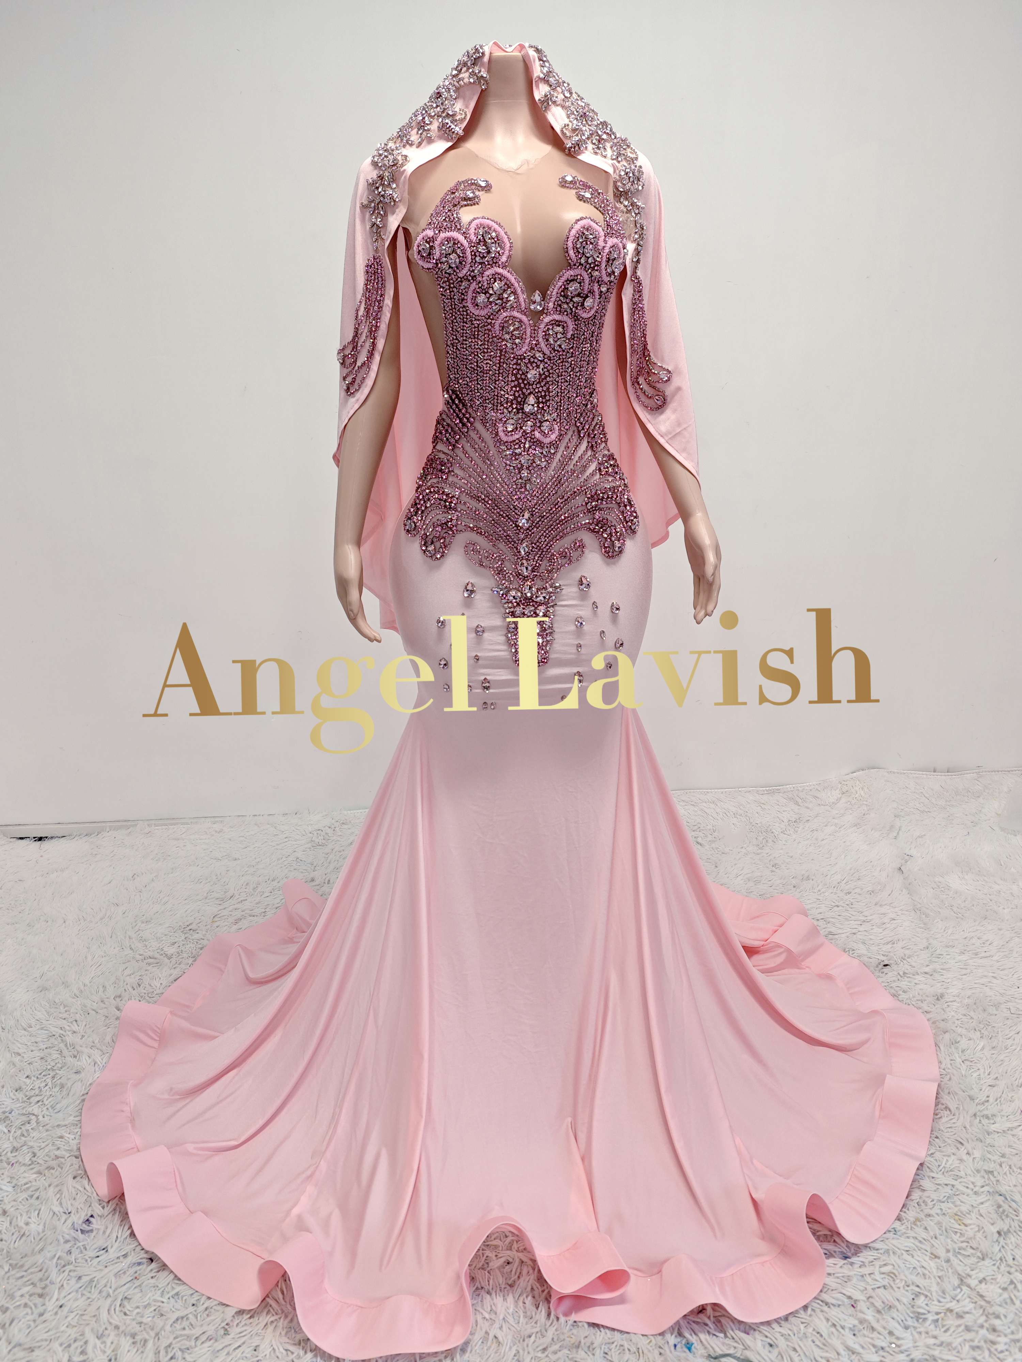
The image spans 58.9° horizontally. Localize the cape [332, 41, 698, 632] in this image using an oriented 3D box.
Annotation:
[{"bbox_3d":[0.024,-0.425,1.300,0.570,0.860,0.290,-2,8,-11],"label":"cape"}]

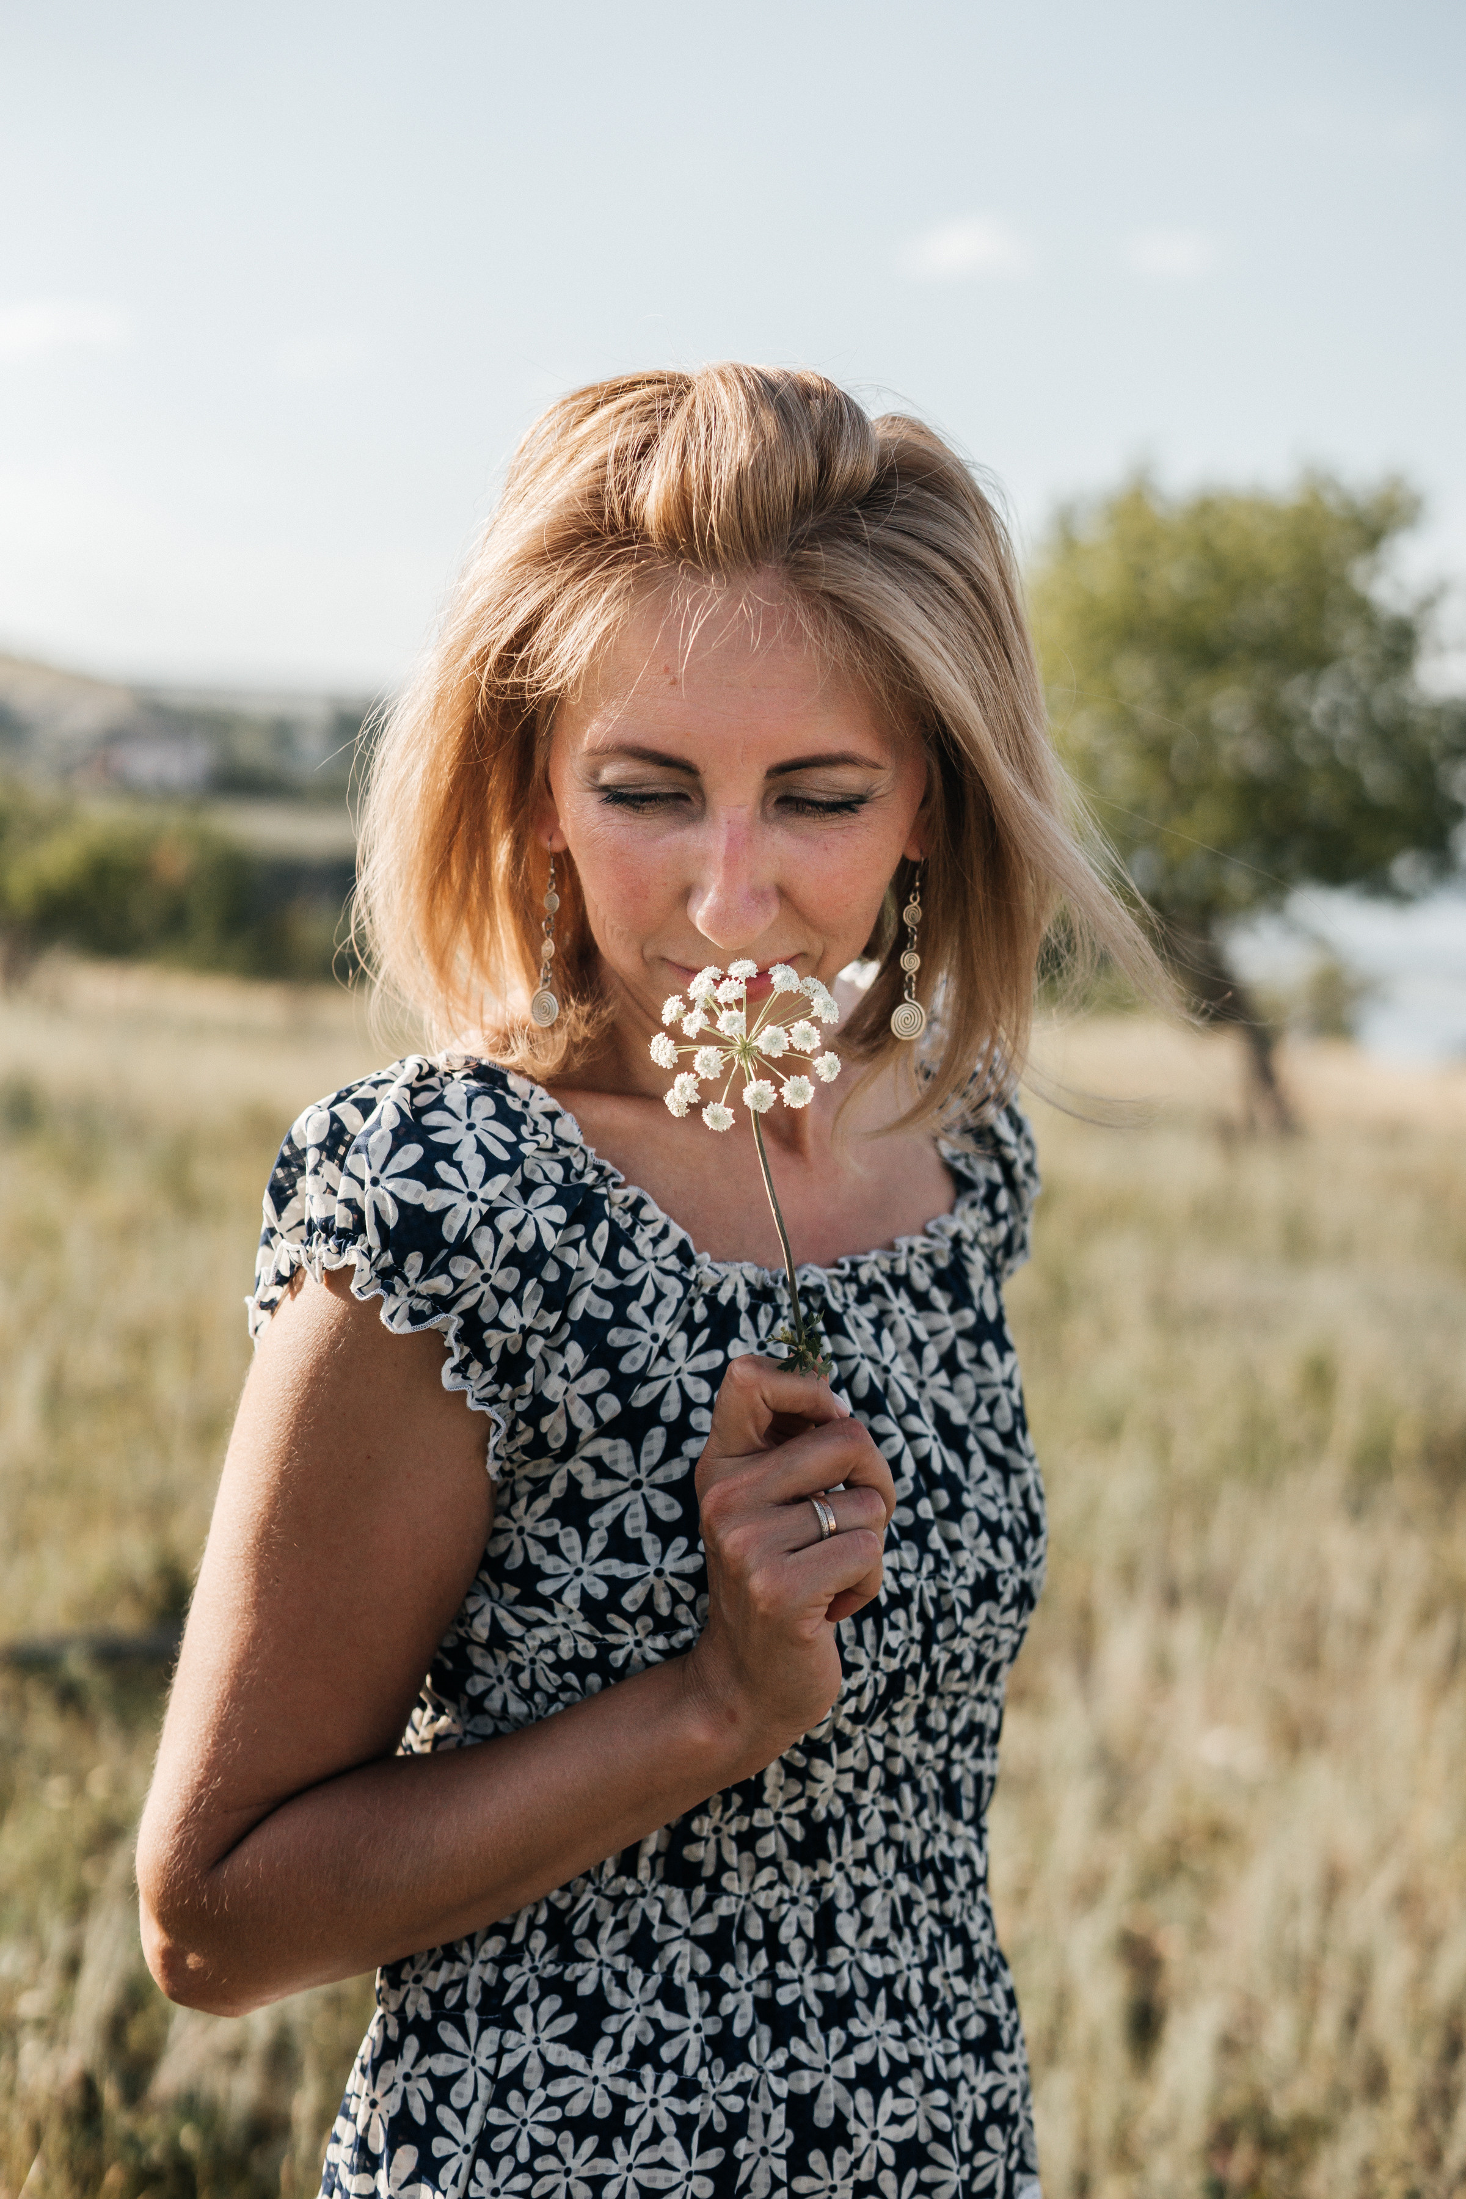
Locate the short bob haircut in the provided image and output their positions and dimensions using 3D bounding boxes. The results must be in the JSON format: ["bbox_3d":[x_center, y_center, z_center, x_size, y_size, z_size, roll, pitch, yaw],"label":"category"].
[{"bbox_3d":[0.006,-0.138,1.155,0.295,0.280,0.245,0,14,0],"label":"short bob haircut"}]

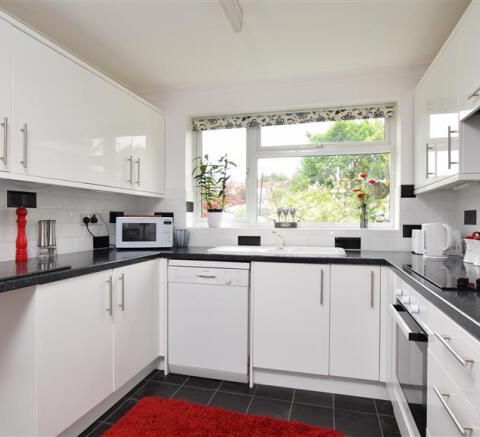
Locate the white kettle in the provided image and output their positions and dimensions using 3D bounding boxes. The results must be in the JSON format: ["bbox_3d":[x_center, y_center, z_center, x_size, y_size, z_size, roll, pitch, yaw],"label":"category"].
[{"bbox_3d":[1.272,0.140,2.120,0.178,0.220,0.140,0,0,41],"label":"white kettle"}]

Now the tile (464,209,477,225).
[{"bbox_3d":[1.562,-0.004,2.215,0.010,0.096,0.199,0,0,15],"label":"tile"}]

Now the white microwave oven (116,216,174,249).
[{"bbox_3d":[-0.787,0.116,2.730,0.435,0.252,0.330,0,0,-15],"label":"white microwave oven"}]

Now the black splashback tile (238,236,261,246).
[{"bbox_3d":[0.085,0.198,2.850,0.199,0.096,0.010,0,0,15],"label":"black splashback tile"}]

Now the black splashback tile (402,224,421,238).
[{"bbox_3d":[1.355,0.100,2.502,0.199,0.096,0.010,0,0,15],"label":"black splashback tile"}]

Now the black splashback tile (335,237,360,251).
[{"bbox_3d":[0.858,0.200,2.600,0.196,0.097,0.010,0,0,16],"label":"black splashback tile"}]

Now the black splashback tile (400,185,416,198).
[{"bbox_3d":[1.282,-0.204,2.483,0.107,0.099,0.010,0,0,16],"label":"black splashback tile"}]

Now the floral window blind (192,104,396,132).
[{"bbox_3d":[0.406,-0.877,2.889,1.760,0.120,0.045,0,0,15],"label":"floral window blind"}]

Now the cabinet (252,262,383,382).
[{"bbox_3d":[0.550,0.651,2.380,0.799,0.704,0.575,0,0,16],"label":"cabinet"}]

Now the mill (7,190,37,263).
[{"bbox_3d":[-1.188,0.077,1.783,0.056,0.308,0.056,0,0,15],"label":"mill"}]

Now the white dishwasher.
[{"bbox_3d":[-0.152,0.722,2.569,0.600,0.828,0.580,0,0,16],"label":"white dishwasher"}]

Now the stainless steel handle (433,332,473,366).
[{"bbox_3d":[0.581,0.351,0.891,0.035,0.012,0.227,0,0,16],"label":"stainless steel handle"}]

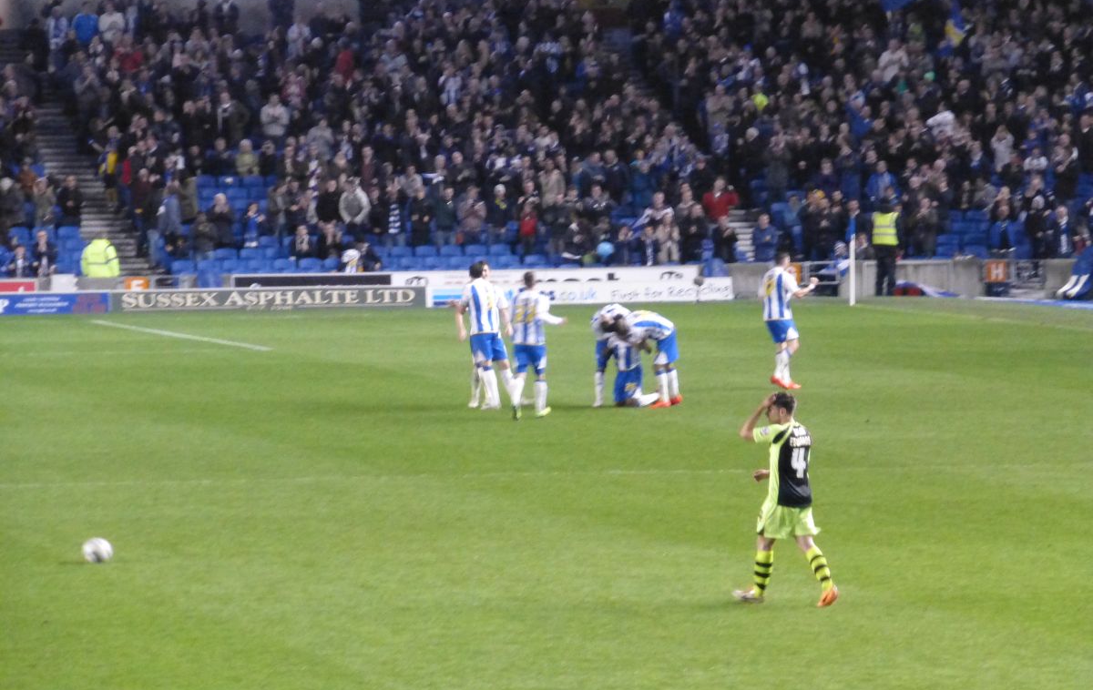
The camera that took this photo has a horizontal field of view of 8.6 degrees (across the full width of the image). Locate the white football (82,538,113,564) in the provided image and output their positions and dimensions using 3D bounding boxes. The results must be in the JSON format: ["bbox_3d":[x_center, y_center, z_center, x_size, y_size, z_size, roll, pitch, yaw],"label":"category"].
[{"bbox_3d":[-3.893,1.782,63.300,0.220,0.220,0.220,0,2,0],"label":"white football"}]

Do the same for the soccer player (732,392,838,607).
[{"bbox_3d":[1.923,1.230,58.767,0.800,1.730,0.600,2,3,40],"label":"soccer player"}]

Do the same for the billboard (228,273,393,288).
[{"bbox_3d":[-4.368,-1.094,134.800,3.050,0.460,0.100,-1,2,-15],"label":"billboard"}]

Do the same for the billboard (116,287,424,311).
[{"bbox_3d":[-5.053,-0.817,132.900,5.850,0.440,0.100,-1,2,-14],"label":"billboard"}]

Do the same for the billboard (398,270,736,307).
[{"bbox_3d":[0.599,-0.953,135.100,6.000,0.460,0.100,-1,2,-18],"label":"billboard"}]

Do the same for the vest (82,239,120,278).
[{"bbox_3d":[-8.095,-1.541,132.700,0.680,0.760,0.420,-1,2,-11],"label":"vest"}]

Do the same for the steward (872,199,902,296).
[{"bbox_3d":[6.299,-1.798,135.266,0.570,1.790,0.360,-1,2,-3],"label":"steward"}]

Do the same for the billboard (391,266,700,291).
[{"bbox_3d":[-0.025,-1.179,135.900,6.000,0.500,0.100,-1,2,-17],"label":"billboard"}]

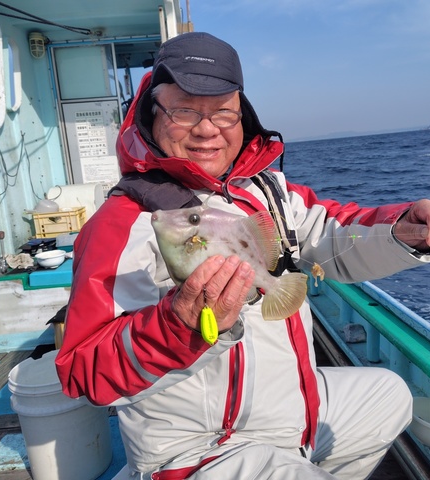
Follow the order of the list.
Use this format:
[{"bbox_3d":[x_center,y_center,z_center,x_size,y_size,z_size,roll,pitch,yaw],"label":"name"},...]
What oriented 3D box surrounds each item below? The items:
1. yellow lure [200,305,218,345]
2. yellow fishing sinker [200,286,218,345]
[{"bbox_3d":[-0.007,0.115,0.570,0.021,0.053,0.015,-9,12,-11],"label":"yellow lure"},{"bbox_3d":[-0.009,0.102,0.570,0.021,0.079,0.015,-9,12,-11],"label":"yellow fishing sinker"}]

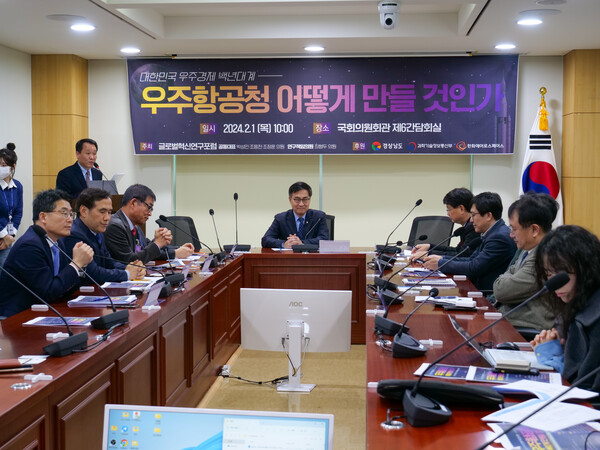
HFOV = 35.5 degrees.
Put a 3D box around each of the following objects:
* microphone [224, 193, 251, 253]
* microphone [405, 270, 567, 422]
[{"bbox_3d":[-0.522,-0.021,7.841,0.210,0.480,0.300,0,4,4],"label":"microphone"},{"bbox_3d":[0.471,0.314,2.373,0.410,0.365,0.145,0,3,2],"label":"microphone"}]

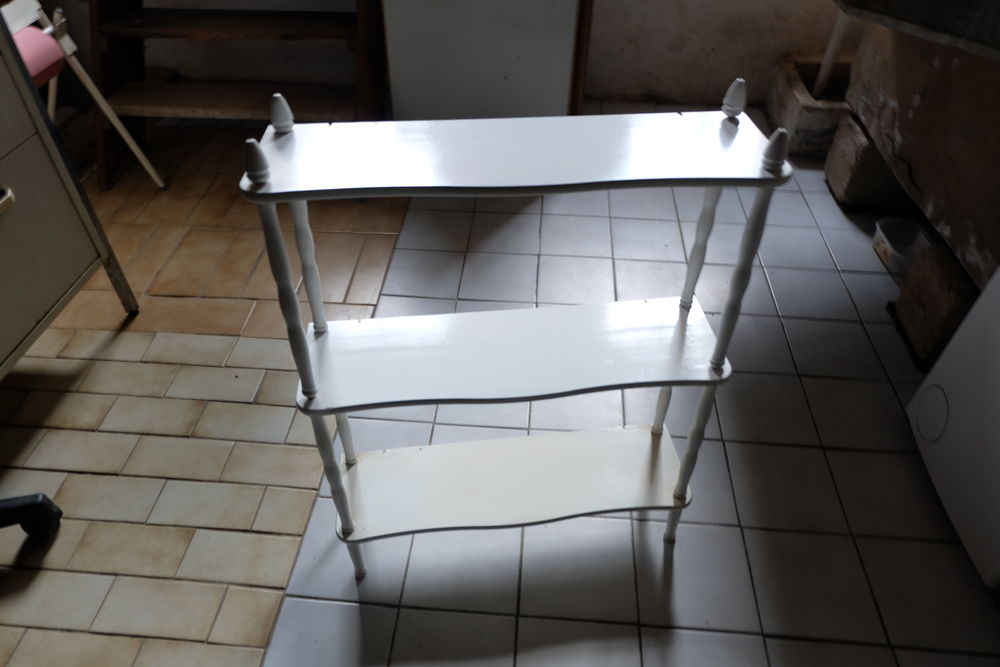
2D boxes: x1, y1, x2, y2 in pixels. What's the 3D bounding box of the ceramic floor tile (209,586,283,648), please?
[{"bbox_3d":[-0.426,0.480,1.127,0.095,0.010,0.093,3,44,3],"label":"ceramic floor tile"}]

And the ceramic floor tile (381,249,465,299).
[{"bbox_3d":[-0.198,-0.158,1.779,0.197,0.010,0.197,3,44,3],"label":"ceramic floor tile"}]

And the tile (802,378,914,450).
[{"bbox_3d":[0.778,0.175,1.448,0.198,0.009,0.198,3,43,4],"label":"tile"}]

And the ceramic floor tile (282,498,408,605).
[{"bbox_3d":[-0.263,0.394,1.216,0.198,0.009,0.198,3,43,4],"label":"ceramic floor tile"}]

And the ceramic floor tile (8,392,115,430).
[{"bbox_3d":[-0.942,0.170,1.444,0.198,0.009,0.097,3,44,3],"label":"ceramic floor tile"}]

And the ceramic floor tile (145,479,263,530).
[{"bbox_3d":[-0.560,0.332,1.282,0.199,0.009,0.096,3,43,4],"label":"ceramic floor tile"}]

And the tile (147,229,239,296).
[{"bbox_3d":[-0.841,-0.195,1.839,0.129,0.010,0.291,3,44,3],"label":"tile"}]

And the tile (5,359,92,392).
[{"bbox_3d":[-1.031,0.094,1.513,0.197,0.010,0.097,3,44,3],"label":"tile"}]

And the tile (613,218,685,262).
[{"bbox_3d":[0.422,-0.265,1.916,0.200,0.010,0.201,3,44,3],"label":"tile"}]

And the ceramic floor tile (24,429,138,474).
[{"bbox_3d":[-0.854,0.248,1.370,0.197,0.010,0.093,3,44,3],"label":"ceramic floor tile"}]

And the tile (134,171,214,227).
[{"bbox_3d":[-0.983,-0.412,2.043,0.147,0.010,0.294,2,44,1],"label":"tile"}]

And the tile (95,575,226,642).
[{"bbox_3d":[-0.576,0.469,1.133,0.198,0.009,0.097,3,44,3],"label":"tile"}]

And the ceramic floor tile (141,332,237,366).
[{"bbox_3d":[-0.724,0.042,1.569,0.197,0.010,0.097,3,44,3],"label":"ceramic floor tile"}]

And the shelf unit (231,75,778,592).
[{"bbox_3d":[0.022,0.053,1.005,0.611,0.798,0.191,-4,39,-5],"label":"shelf unit"}]

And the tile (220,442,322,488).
[{"bbox_3d":[-0.448,0.265,1.336,0.197,0.010,0.097,3,44,3],"label":"tile"}]

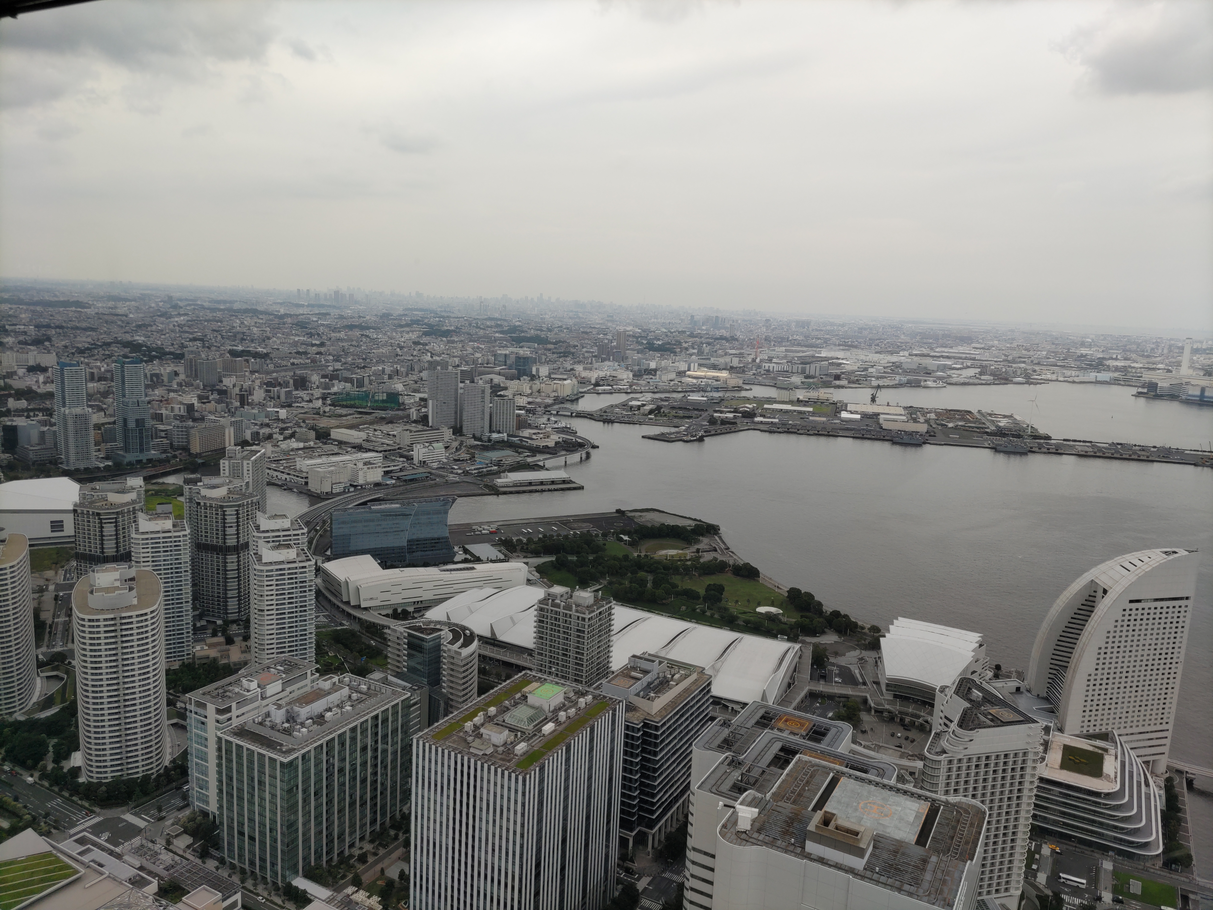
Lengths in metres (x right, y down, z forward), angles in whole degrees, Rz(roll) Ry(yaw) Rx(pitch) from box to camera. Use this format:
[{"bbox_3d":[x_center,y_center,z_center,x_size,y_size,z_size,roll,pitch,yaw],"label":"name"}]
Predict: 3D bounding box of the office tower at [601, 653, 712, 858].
[{"bbox_3d":[21.430,154.300,487.350,45.000,78.000,84.000,8,11,28],"label":"office tower"}]

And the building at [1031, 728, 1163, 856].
[{"bbox_3d":[280.577,182.388,518.703,63.000,35.000,112.000,8,11,28],"label":"building"}]

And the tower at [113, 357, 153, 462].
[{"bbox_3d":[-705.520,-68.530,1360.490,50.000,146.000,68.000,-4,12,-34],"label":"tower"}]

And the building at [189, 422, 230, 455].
[{"bbox_3d":[-634.450,-26.590,1456.580,15.000,37.000,63.000,6,11,20],"label":"building"}]

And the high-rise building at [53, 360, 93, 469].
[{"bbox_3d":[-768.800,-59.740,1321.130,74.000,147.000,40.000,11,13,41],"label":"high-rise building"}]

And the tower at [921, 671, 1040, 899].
[{"bbox_3d":[168.718,160.662,417.893,50.000,103.000,79.000,8,11,28],"label":"tower"}]

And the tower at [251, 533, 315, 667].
[{"bbox_3d":[-217.475,110.234,613.692,37.000,104.000,35.000,-3,11,-29],"label":"tower"}]

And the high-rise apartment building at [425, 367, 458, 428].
[{"bbox_3d":[-328.490,-113.700,1840.680,62.000,115.000,36.000,1,10,-7],"label":"high-rise apartment building"}]

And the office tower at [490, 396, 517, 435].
[{"bbox_3d":[-198.540,-76.910,1763.900,44.000,71.000,23.000,4,10,5],"label":"office tower"}]

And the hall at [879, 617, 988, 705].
[{"bbox_3d":[234.432,151.867,663.424,73.000,42.000,105.000,8,11,28],"label":"hall"}]

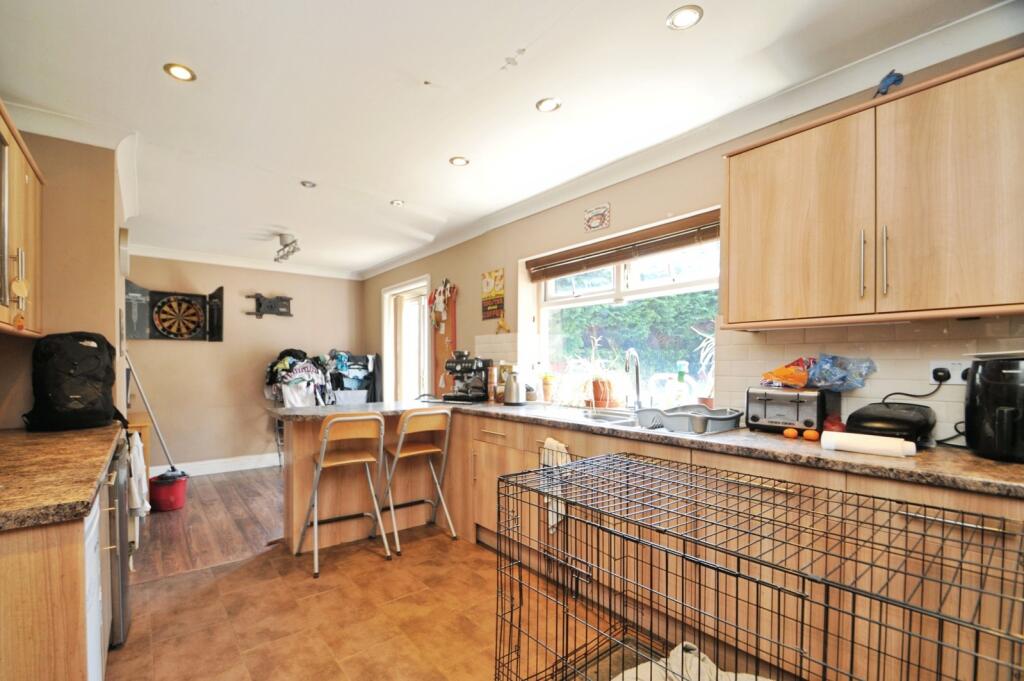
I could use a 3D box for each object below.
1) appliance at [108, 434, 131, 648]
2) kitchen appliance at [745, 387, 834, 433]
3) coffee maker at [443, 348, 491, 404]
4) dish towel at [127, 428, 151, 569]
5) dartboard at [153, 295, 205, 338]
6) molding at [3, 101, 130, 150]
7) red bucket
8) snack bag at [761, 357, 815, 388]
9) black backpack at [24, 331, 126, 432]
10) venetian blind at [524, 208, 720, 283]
[{"bbox_3d":[-2.018,0.905,1.791,0.600,0.840,0.600,1,-2,-41],"label":"appliance"},{"bbox_3d":[1.184,0.297,1.809,0.260,0.178,0.260,2,-4,-41],"label":"kitchen appliance"},{"bbox_3d":[-0.355,0.294,3.480,0.310,0.400,0.300,-1,-2,30],"label":"coffee maker"},{"bbox_3d":[-1.901,0.778,2.178,0.080,0.640,0.300,2,-4,-41],"label":"dish towel"},{"bbox_3d":[-3.544,-0.242,4.544,0.450,0.450,0.045,1,-2,-41],"label":"dartboard"},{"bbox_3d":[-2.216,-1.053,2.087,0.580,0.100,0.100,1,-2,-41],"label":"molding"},{"bbox_3d":[-2.905,1.298,3.620,0.280,0.260,0.280,1,-2,-41],"label":"red bucket"},{"bbox_3d":[1.191,0.142,1.845,0.140,0.135,0.195,2,-4,-41],"label":"snack bag"},{"bbox_3d":[-2.059,0.186,2.021,0.310,0.460,0.220,1,-2,-41],"label":"black backpack"},{"bbox_3d":[0.643,-0.574,2.884,0.070,0.185,1.530,1,-2,-41],"label":"venetian blind"}]

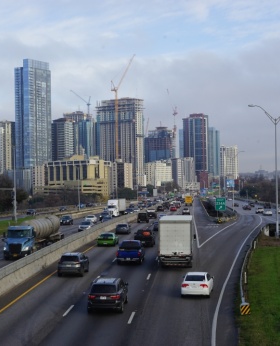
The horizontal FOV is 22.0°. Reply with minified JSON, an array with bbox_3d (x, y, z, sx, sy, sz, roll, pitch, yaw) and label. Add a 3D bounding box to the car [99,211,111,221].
[{"bbox_3d":[-7.171,9.124,150.000,1.820,1.470,4.600,-1,0,5],"label":"car"}]

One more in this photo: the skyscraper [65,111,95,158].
[{"bbox_3d":[-98.102,-35.971,1180.000,46.000,129.170,34.000,-1,0,39],"label":"skyscraper"}]

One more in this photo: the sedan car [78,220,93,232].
[{"bbox_3d":[-8.300,8.270,113.600,1.820,1.460,4.650,-1,0,4],"label":"sedan car"}]

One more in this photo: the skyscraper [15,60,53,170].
[{"bbox_3d":[-140.928,-61.863,955.000,28.000,177.980,40.000,-1,0,39],"label":"skyscraper"}]

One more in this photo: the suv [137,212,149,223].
[{"bbox_3d":[0.800,8.140,132.300,1.880,1.820,4.400,-1,0,4],"label":"suv"}]

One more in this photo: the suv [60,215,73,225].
[{"bbox_3d":[-13.800,8.950,137.500,1.860,1.600,4.700,-1,0,4],"label":"suv"}]

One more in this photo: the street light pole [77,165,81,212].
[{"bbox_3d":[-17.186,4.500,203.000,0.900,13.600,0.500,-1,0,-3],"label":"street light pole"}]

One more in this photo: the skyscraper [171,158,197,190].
[{"bbox_3d":[66.905,1.538,1110.000,20.000,52.290,38.000,-1,0,39],"label":"skyscraper"}]

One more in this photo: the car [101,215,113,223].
[{"bbox_3d":[-6.434,8.992,142.000,1.820,1.460,4.600,-1,0,5],"label":"car"}]

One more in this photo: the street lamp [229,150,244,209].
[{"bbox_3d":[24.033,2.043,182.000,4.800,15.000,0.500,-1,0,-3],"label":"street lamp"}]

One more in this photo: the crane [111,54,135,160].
[{"bbox_3d":[-25.440,-75.572,1080.000,36.000,203.520,10.000,-1,0,0],"label":"crane"}]

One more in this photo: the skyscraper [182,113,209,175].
[{"bbox_3d":[79.780,-30.684,1030.000,29.000,108.000,28.000,-1,0,-14],"label":"skyscraper"}]

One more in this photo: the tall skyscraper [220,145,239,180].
[{"bbox_3d":[120.964,-6.720,970.000,15.000,60.480,25.000,-1,0,39],"label":"tall skyscraper"}]

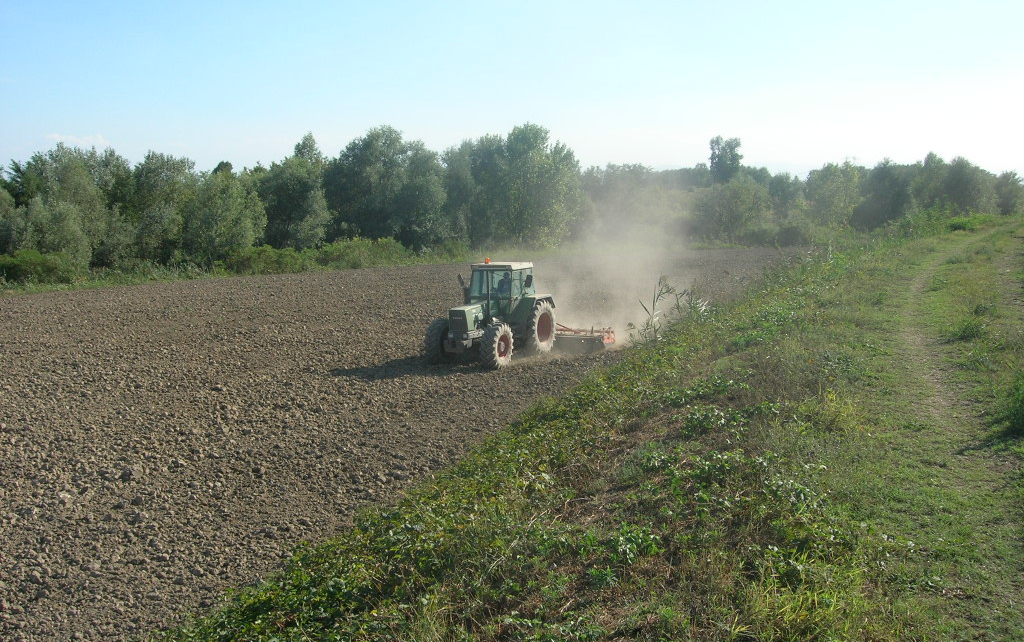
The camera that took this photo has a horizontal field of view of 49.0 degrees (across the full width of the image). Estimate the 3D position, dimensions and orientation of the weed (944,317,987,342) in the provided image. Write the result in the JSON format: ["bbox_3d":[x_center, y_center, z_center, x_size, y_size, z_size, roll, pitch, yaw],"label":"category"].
[{"bbox_3d":[4.881,0.091,12.100,0.400,0.230,0.380,0,7,0],"label":"weed"}]

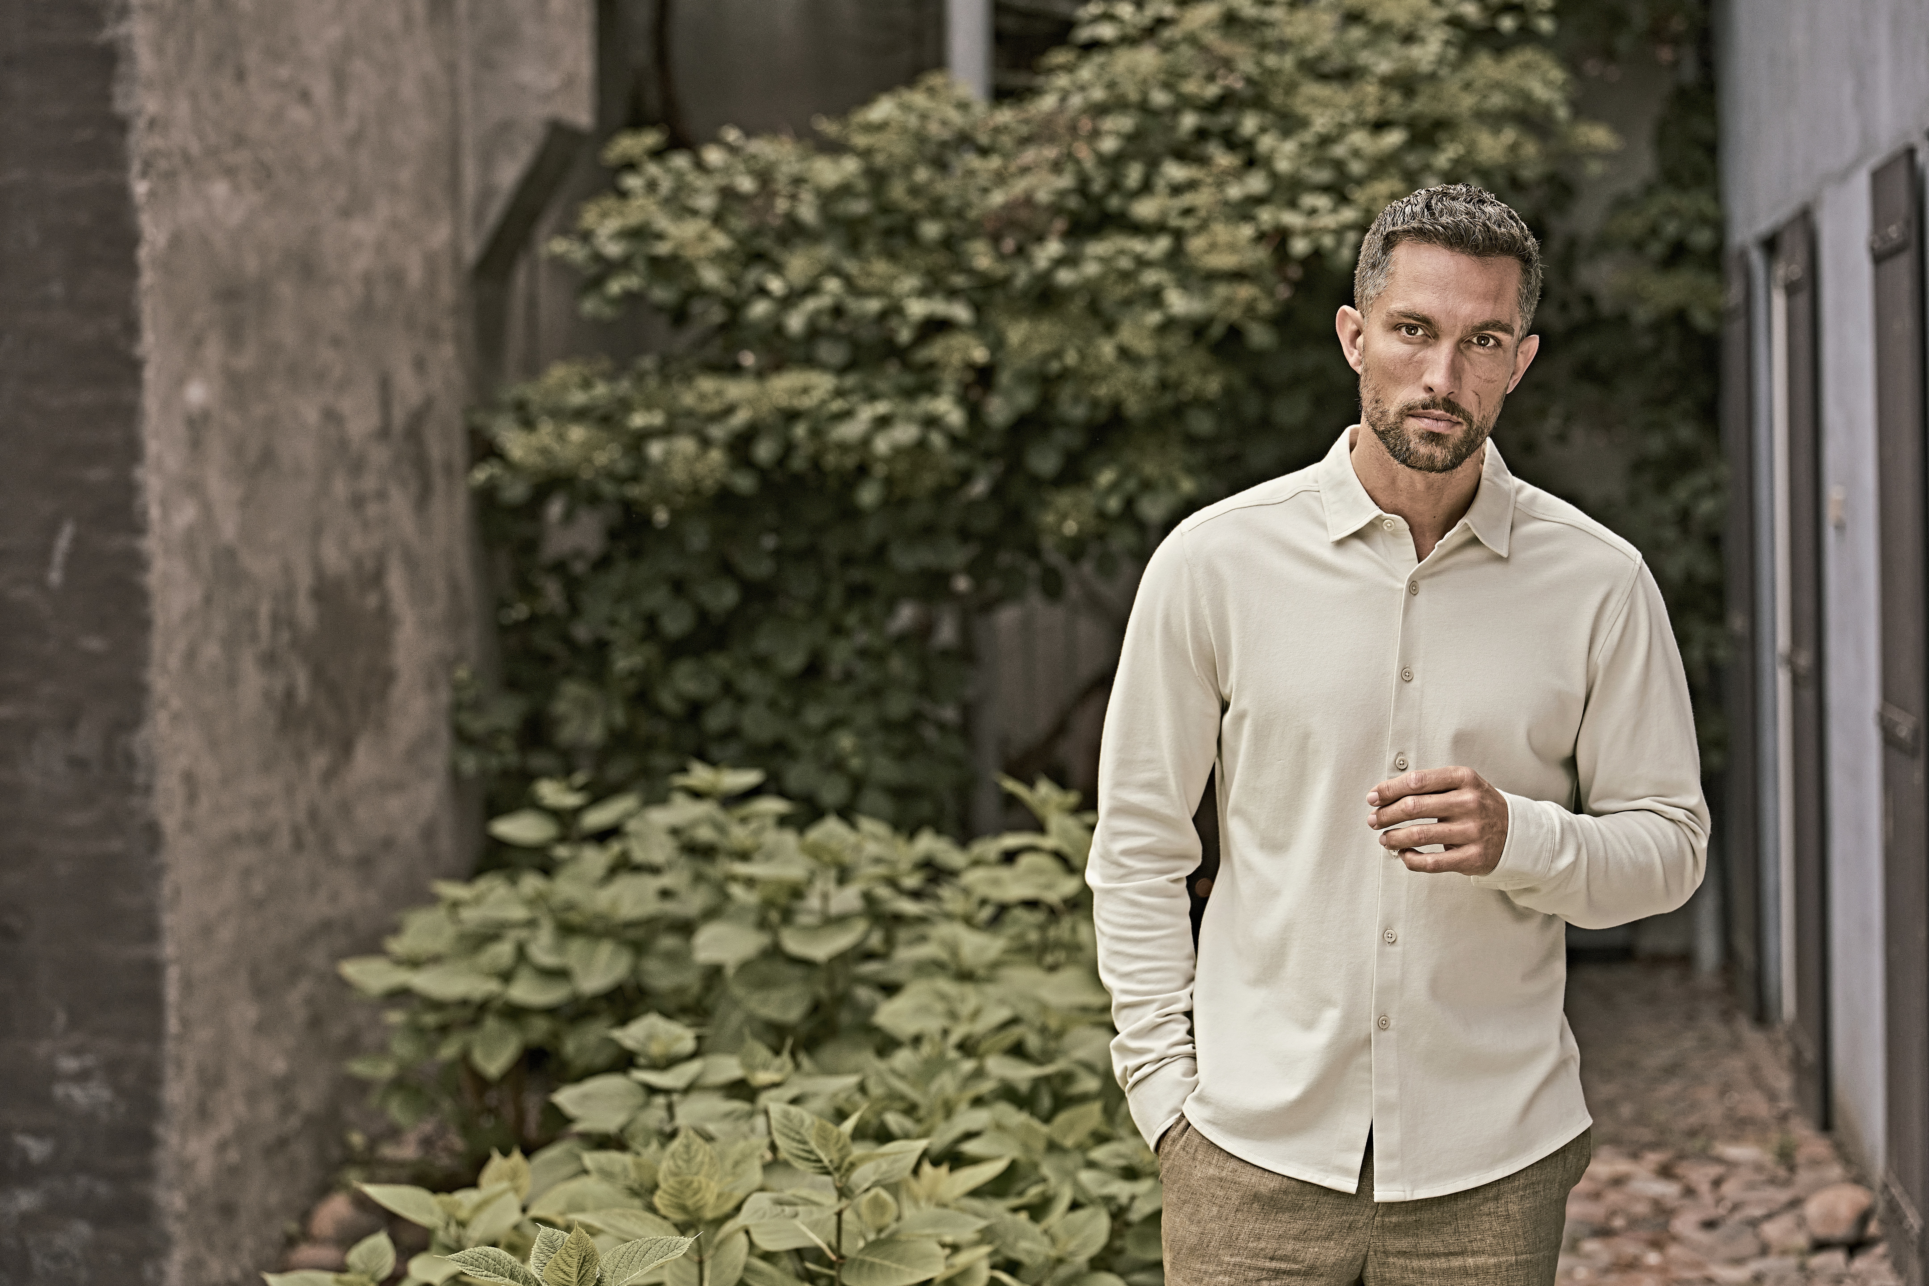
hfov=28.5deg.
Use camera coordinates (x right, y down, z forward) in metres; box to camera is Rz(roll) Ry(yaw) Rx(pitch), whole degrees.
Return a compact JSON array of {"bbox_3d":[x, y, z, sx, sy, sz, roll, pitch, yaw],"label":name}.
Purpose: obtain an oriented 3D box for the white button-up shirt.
[{"bbox_3d":[0.388,0.154,3.420,0.555,0.690,0.340,2,2,6],"label":"white button-up shirt"}]

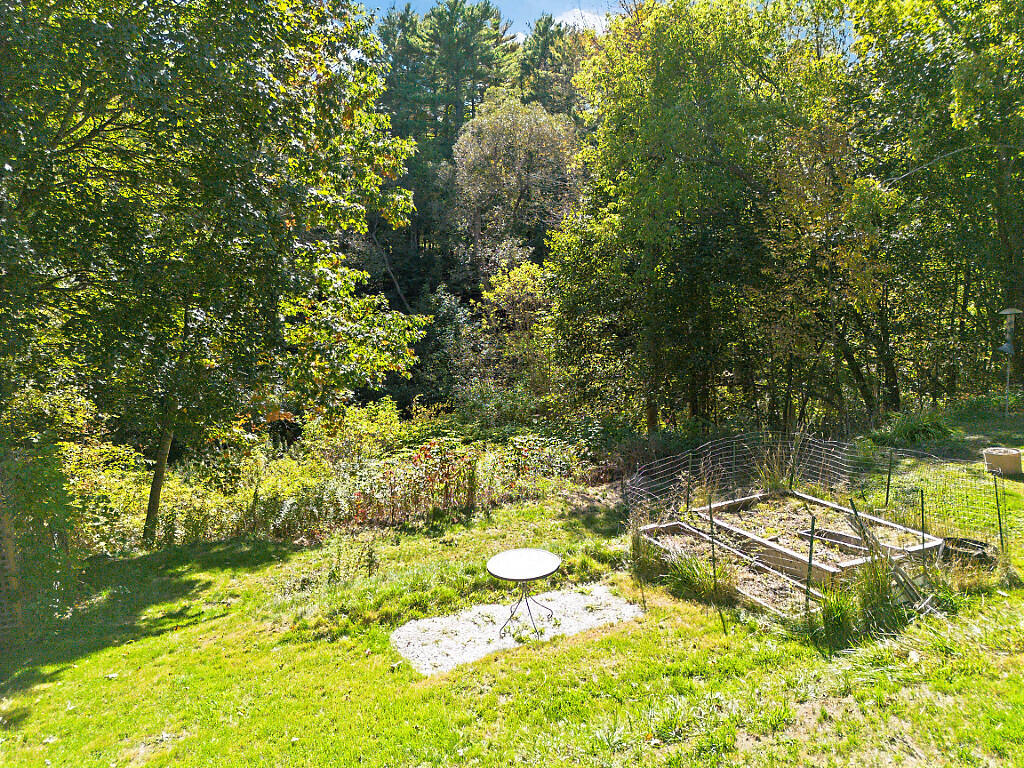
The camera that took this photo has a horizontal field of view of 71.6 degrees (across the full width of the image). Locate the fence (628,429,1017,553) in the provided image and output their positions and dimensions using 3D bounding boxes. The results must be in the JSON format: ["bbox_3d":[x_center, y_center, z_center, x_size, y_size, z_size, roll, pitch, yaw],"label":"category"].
[{"bbox_3d":[3.857,1.653,9.402,3.900,1.000,3.150,-6,11,-32],"label":"fence"}]

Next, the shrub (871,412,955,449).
[{"bbox_3d":[8.120,0.873,14.383,1.500,0.680,1.300,5,11,30],"label":"shrub"}]

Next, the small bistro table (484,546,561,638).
[{"bbox_3d":[0.127,2.166,7.255,0.750,0.690,0.750,0,9,0],"label":"small bistro table"}]

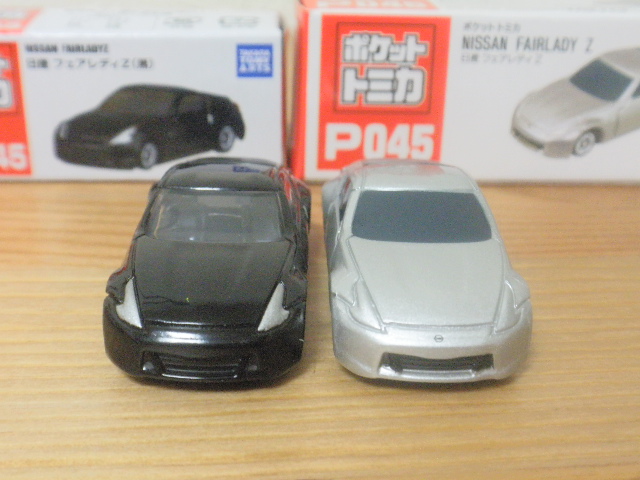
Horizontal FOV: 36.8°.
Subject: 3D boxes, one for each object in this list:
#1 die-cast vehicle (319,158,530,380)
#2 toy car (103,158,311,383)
[{"bbox_3d":[0.011,0.001,0.113,0.021,0.015,0.047,0,22,-2],"label":"die-cast vehicle"},{"bbox_3d":[-0.011,0.001,0.112,0.021,0.015,0.047,1,22,0],"label":"toy car"}]

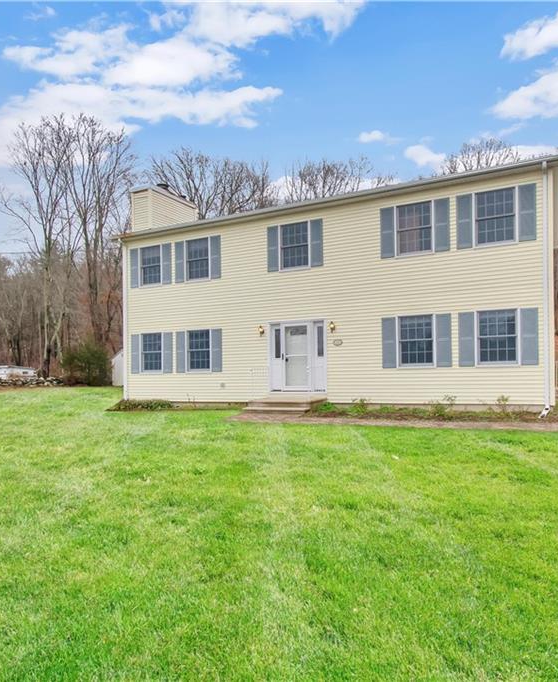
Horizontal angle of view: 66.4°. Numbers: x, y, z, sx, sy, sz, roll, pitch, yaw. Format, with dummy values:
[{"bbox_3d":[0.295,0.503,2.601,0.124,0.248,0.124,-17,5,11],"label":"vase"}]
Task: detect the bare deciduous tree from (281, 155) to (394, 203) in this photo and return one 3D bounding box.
[{"bbox_3d":[5.500,-7.600,40.000,9.500,20.000,9.500,-1,-2,0],"label":"bare deciduous tree"}]

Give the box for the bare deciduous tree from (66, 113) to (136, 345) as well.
[{"bbox_3d":[-15.100,-7.700,36.000,7.000,22.500,7.000,-1,-2,0],"label":"bare deciduous tree"}]

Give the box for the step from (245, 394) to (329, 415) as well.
[{"bbox_3d":[0.210,1.790,11.850,1.850,0.330,1.900,-2,-2,23],"label":"step"}]

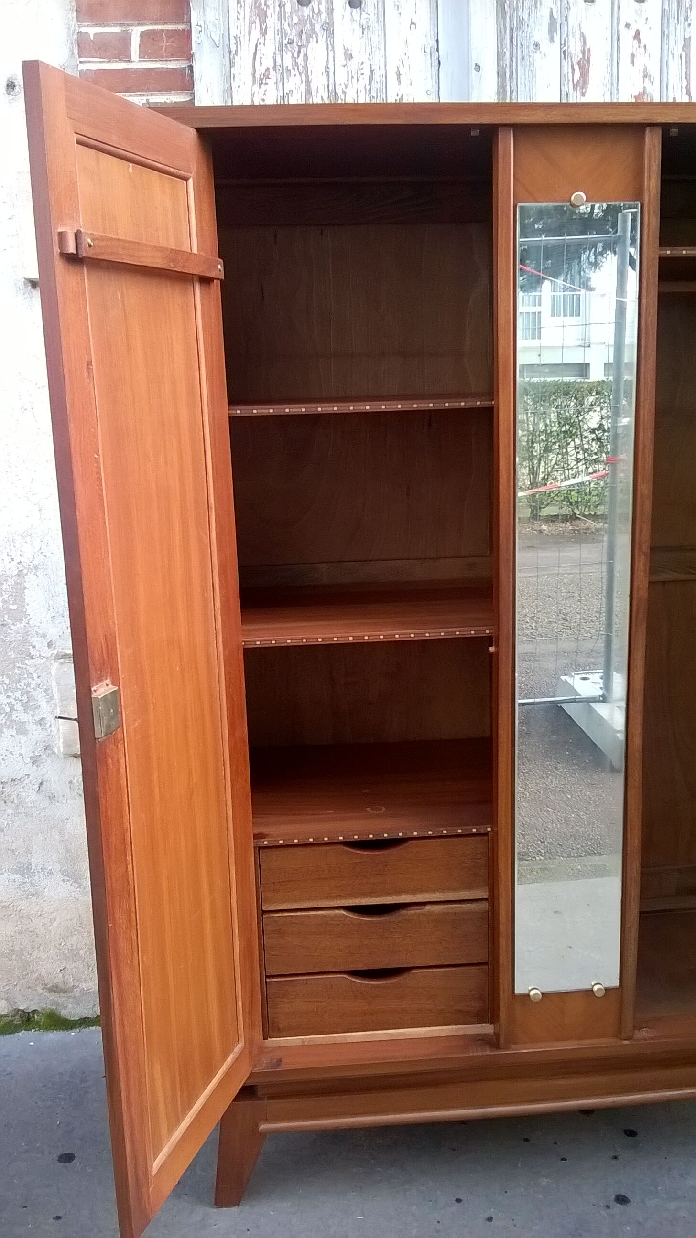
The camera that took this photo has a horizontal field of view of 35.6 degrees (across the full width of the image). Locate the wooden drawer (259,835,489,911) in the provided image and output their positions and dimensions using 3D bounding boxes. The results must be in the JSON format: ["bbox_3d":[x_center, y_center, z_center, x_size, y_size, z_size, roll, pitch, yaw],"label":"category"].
[{"bbox_3d":[0.032,0.407,2.140,0.407,0.123,0.430,-3,12,-4],"label":"wooden drawer"}]

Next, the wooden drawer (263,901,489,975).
[{"bbox_3d":[0.036,0.534,2.168,0.407,0.128,0.430,-3,12,-4],"label":"wooden drawer"}]

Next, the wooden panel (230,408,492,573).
[{"bbox_3d":[0.025,-0.284,2.296,0.554,0.337,0.014,-3,12,-4],"label":"wooden panel"}]

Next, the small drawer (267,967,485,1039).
[{"bbox_3d":[0.040,0.656,2.195,0.407,0.122,0.430,-3,12,-4],"label":"small drawer"}]

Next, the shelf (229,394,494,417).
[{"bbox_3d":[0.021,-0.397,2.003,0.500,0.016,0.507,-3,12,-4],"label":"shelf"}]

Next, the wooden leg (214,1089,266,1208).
[{"bbox_3d":[-0.201,0.974,2.007,0.100,0.216,0.070,-3,12,-4],"label":"wooden leg"}]

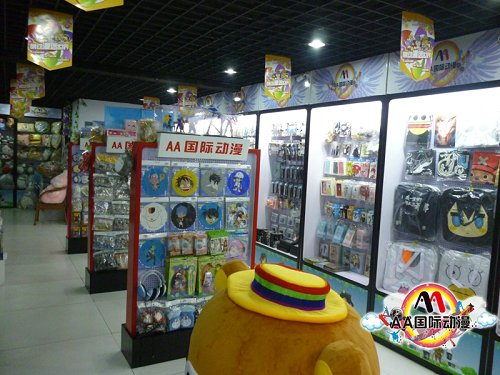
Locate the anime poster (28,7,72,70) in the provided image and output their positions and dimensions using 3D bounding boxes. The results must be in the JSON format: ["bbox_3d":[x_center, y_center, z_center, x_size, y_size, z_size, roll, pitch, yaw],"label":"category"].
[{"bbox_3d":[-1.376,-1.006,2.803,0.290,0.410,0.020,1,5,-24],"label":"anime poster"}]

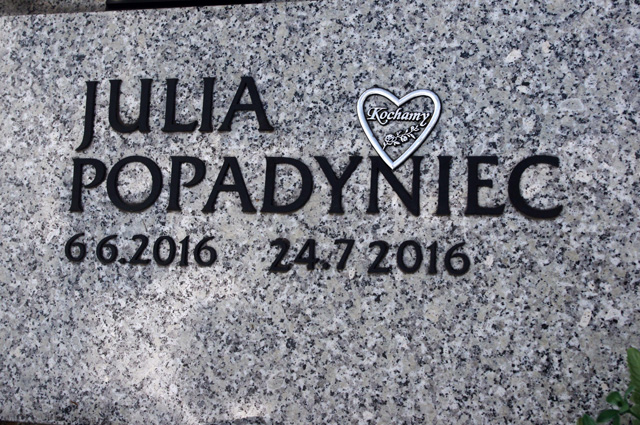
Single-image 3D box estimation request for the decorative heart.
[{"bbox_3d":[0.065,-0.070,0.782,0.072,0.069,0.008,4,-3,16],"label":"decorative heart"}]

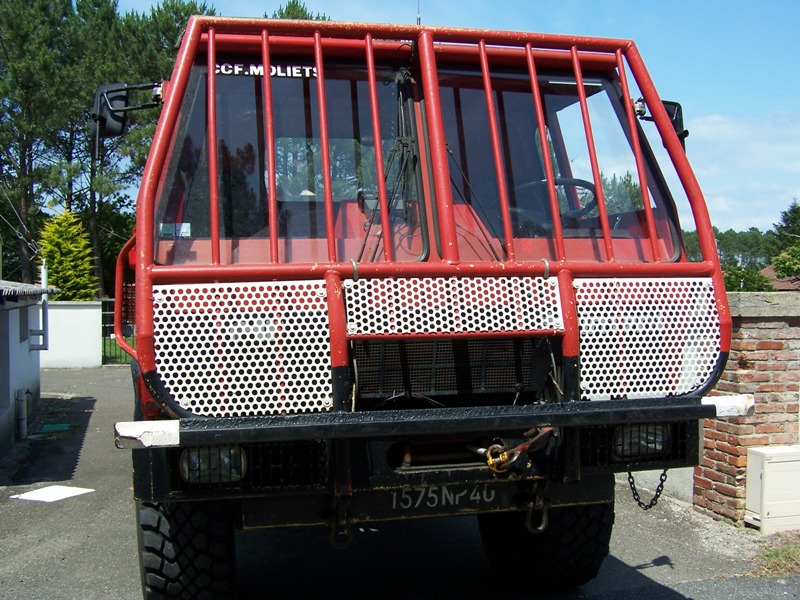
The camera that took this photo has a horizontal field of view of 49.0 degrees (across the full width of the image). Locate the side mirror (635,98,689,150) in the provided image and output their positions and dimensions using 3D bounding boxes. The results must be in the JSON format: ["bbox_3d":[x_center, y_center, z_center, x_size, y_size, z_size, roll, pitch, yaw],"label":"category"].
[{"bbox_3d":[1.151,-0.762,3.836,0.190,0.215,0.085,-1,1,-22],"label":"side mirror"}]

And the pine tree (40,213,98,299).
[{"bbox_3d":[-7.930,-0.380,21.000,1.600,3.500,1.600,0,1,0],"label":"pine tree"}]

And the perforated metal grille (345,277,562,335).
[{"bbox_3d":[0.198,0.018,3.031,0.770,0.195,0.030,-1,-13,-13],"label":"perforated metal grille"}]

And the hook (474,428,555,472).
[{"bbox_3d":[0.423,0.547,3.214,0.280,0.165,0.120,-1,1,-13],"label":"hook"}]

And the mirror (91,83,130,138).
[{"bbox_3d":[-1.091,-0.712,3.299,0.135,0.205,0.075,-1,1,1],"label":"mirror"}]

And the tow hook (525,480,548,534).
[{"bbox_3d":[0.520,0.791,3.348,0.090,0.200,0.060,-1,1,-13],"label":"tow hook"}]

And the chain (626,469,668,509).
[{"bbox_3d":[0.992,0.763,3.534,0.180,0.170,0.035,-1,1,-13],"label":"chain"}]

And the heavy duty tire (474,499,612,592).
[{"bbox_3d":[0.745,0.969,4.804,0.390,1.160,1.160,-1,1,-13],"label":"heavy duty tire"}]

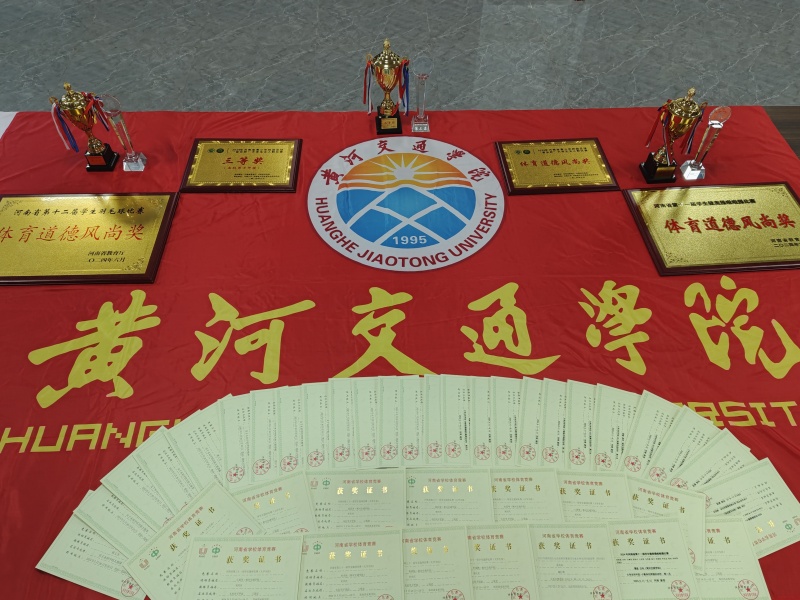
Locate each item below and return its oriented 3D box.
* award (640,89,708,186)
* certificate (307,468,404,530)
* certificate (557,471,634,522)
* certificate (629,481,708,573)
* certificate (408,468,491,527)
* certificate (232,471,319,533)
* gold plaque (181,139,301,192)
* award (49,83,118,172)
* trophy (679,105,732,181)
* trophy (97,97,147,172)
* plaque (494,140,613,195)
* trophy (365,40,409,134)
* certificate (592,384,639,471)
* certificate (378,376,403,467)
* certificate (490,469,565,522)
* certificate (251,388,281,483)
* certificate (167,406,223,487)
[{"bbox_3d":[1.083,-0.645,2.088,0.190,0.385,0.130,-2,52,-3],"label":"award"},{"bbox_3d":[-0.121,0.543,1.391,0.282,0.003,0.201,-1,52,-2],"label":"certificate"},{"bbox_3d":[0.474,0.548,1.397,0.282,0.003,0.201,3,52,1],"label":"certificate"},{"bbox_3d":[0.615,0.529,1.298,0.260,0.004,0.185,14,55,10],"label":"certificate"},{"bbox_3d":[0.101,0.507,1.313,0.260,0.004,0.185,0,54,0],"label":"certificate"},{"bbox_3d":[-0.343,0.542,1.288,0.260,0.004,0.185,-14,55,-10],"label":"certificate"},{"bbox_3d":[-0.655,-0.572,2.232,0.463,0.020,0.344,-1,52,-2],"label":"gold plaque"},{"bbox_3d":[-1.227,-0.683,2.093,0.190,0.360,0.125,0,52,-1],"label":"award"},{"bbox_3d":[1.129,-0.574,1.938,0.078,0.270,0.068,12,55,9],"label":"trophy"},{"bbox_3d":[-1.093,-0.660,2.106,0.082,0.315,0.075,0,52,-1],"label":"trophy"},{"bbox_3d":[0.662,-0.575,2.258,0.463,0.020,0.344,-3,53,-3],"label":"plaque"},{"bbox_3d":[-0.041,-0.830,2.062,0.170,0.370,0.120,0,54,0],"label":"trophy"},{"bbox_3d":[0.618,0.358,1.423,0.185,0.004,0.260,13,55,9],"label":"certificate"},{"bbox_3d":[0.037,0.345,1.546,0.201,0.003,0.282,0,52,-1],"label":"certificate"},{"bbox_3d":[0.289,0.540,1.400,0.282,0.003,0.201,0,52,-1],"label":"certificate"},{"bbox_3d":[-0.307,0.348,1.430,0.185,0.004,0.260,-8,54,-6],"label":"certificate"},{"bbox_3d":[-0.473,0.390,1.399,0.185,0.004,0.260,-31,60,-20],"label":"certificate"}]

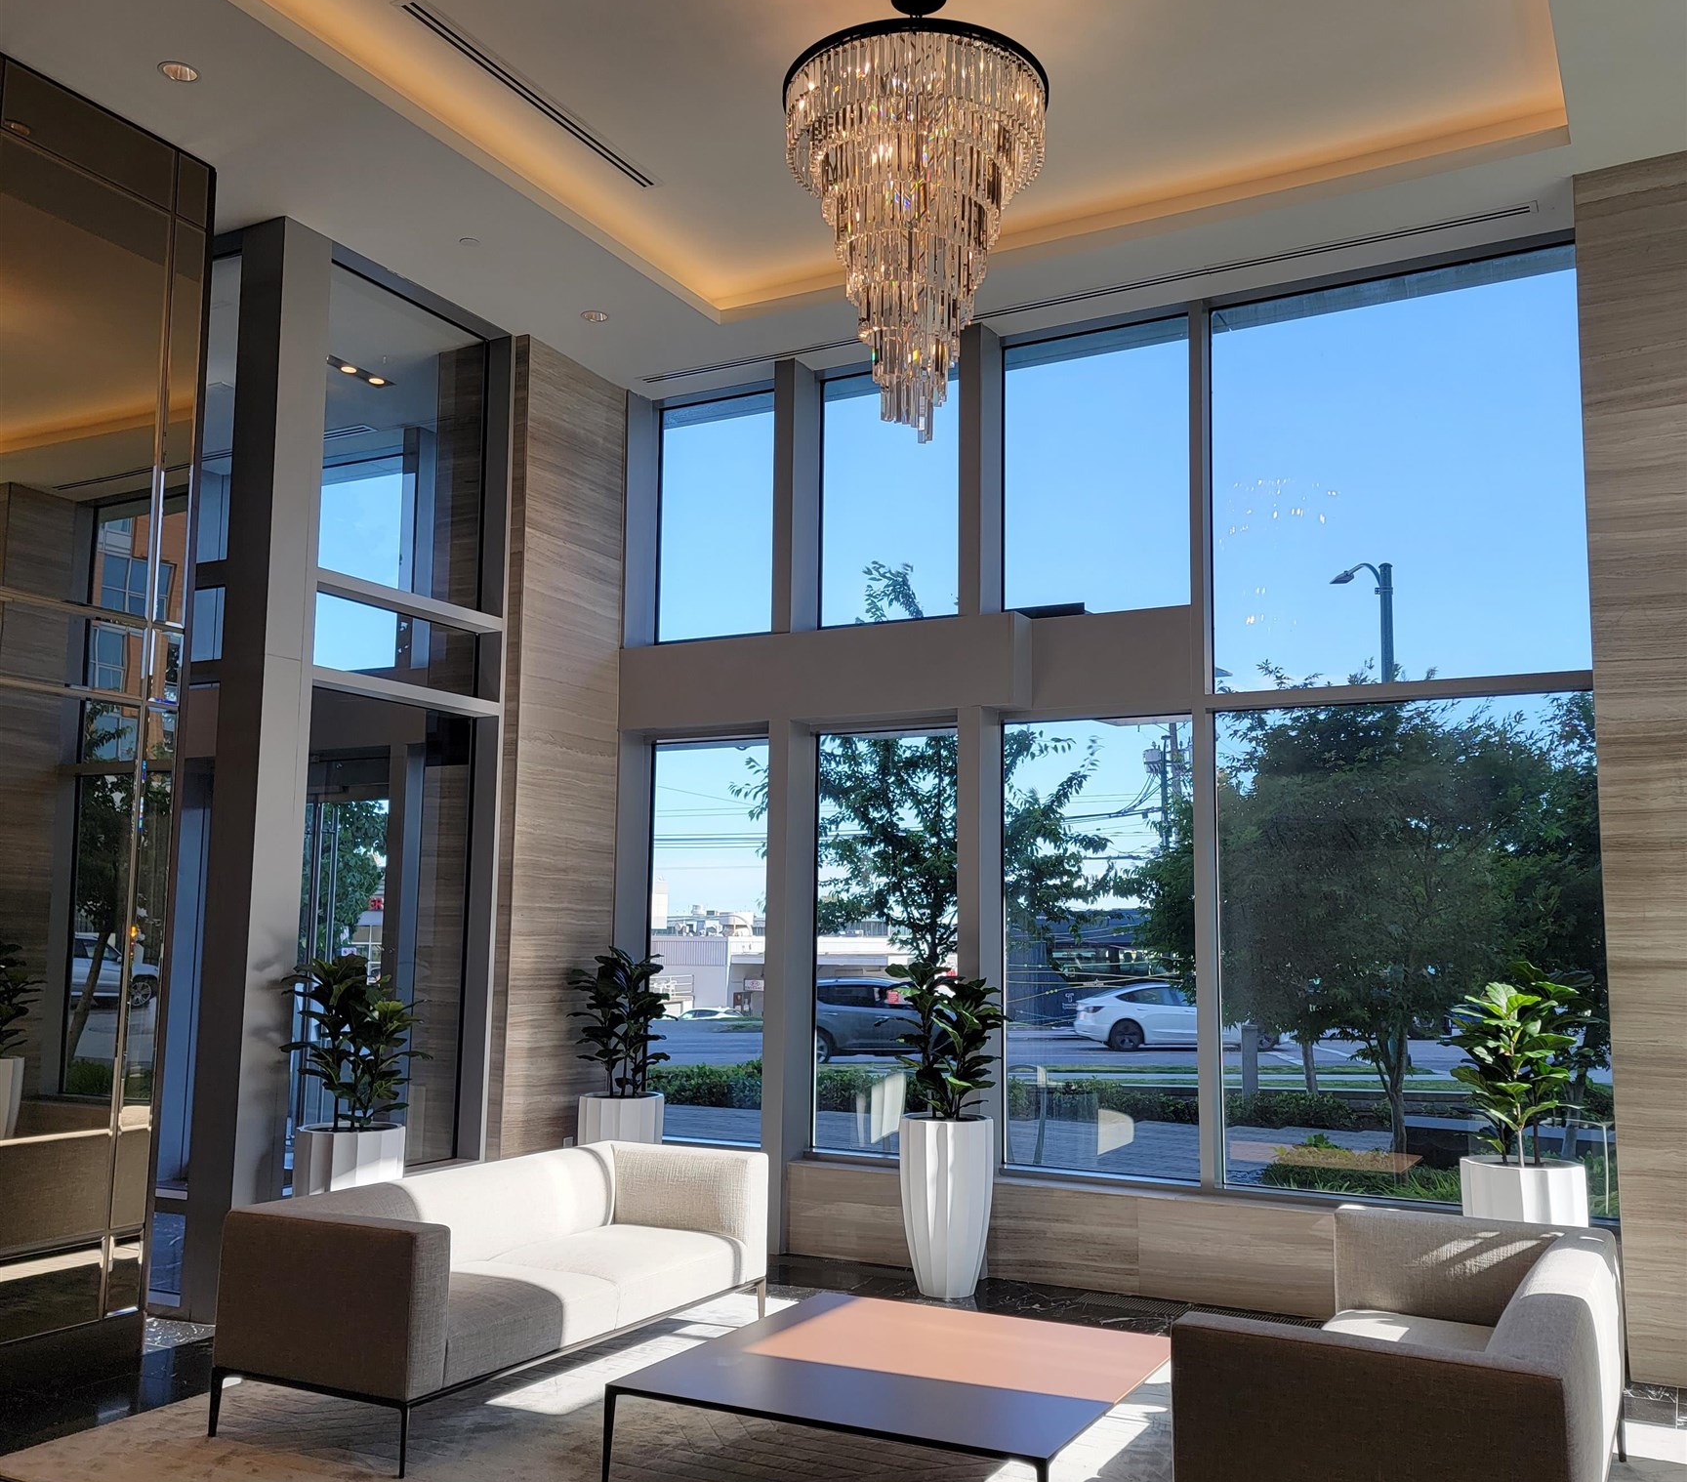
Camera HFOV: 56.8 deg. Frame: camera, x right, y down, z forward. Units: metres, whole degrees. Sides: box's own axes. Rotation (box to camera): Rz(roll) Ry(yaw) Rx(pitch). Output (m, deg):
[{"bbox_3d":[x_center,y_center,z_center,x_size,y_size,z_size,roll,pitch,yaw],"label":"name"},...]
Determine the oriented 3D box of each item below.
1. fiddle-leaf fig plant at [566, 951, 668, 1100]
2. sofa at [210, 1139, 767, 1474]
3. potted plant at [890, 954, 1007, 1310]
[{"bbox_3d":[-1.151,1.460,8.066,0.550,0.760,0.530,-3,-8,27],"label":"fiddle-leaf fig plant"},{"bbox_3d":[-1.139,1.919,5.598,0.800,0.690,2.030,-3,-8,27],"label":"sofa"},{"bbox_3d":[0.490,1.773,7.229,0.500,1.505,0.500,1,-8,0],"label":"potted plant"}]

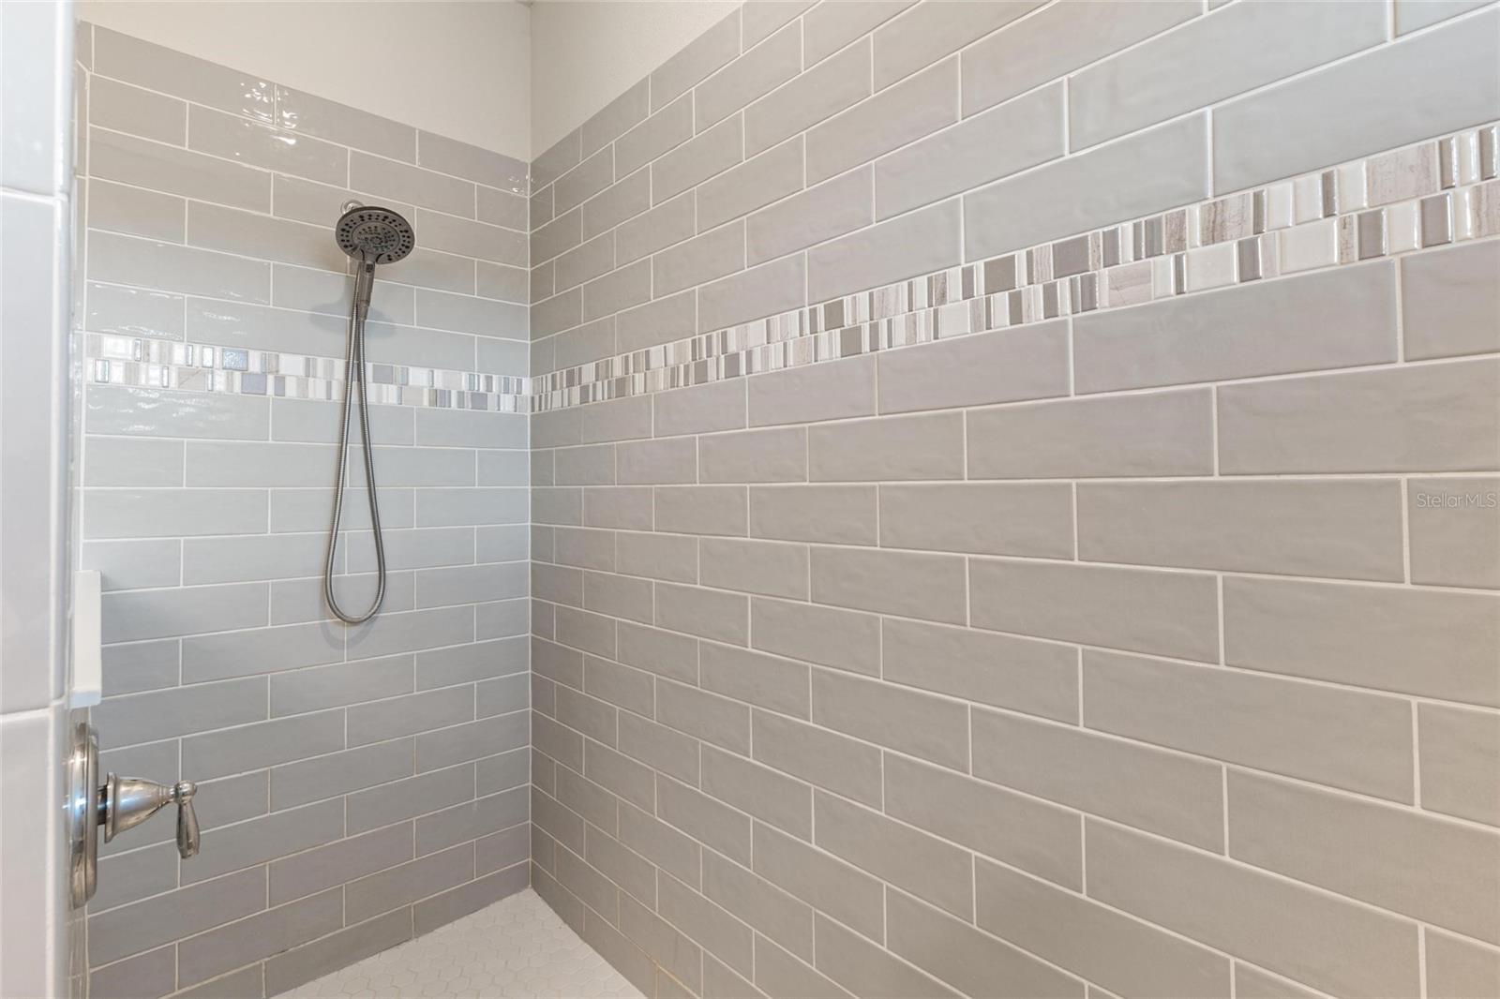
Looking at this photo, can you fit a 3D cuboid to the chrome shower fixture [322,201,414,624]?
[{"bbox_3d":[-0.891,-0.205,1.550,0.175,0.970,0.220,0,0,-42],"label":"chrome shower fixture"}]

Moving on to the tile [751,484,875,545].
[{"bbox_3d":[0.107,0.026,1.187,0.010,0.102,0.302,1,-1,-44],"label":"tile"}]

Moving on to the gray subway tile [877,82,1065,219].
[{"bbox_3d":[0.311,-0.498,0.978,0.010,0.100,0.300,1,-1,-44],"label":"gray subway tile"}]

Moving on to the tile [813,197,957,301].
[{"bbox_3d":[0.208,-0.395,1.088,0.010,0.102,0.302,1,-1,-44],"label":"tile"}]

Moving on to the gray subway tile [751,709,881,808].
[{"bbox_3d":[0.112,0.451,1.177,0.010,0.102,0.302,1,-1,-44],"label":"gray subway tile"}]

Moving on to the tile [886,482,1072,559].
[{"bbox_3d":[0.317,0.028,0.966,0.010,0.100,0.300,1,-1,-44],"label":"tile"}]

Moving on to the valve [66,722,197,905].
[{"bbox_3d":[-0.597,0.293,0.652,0.094,0.172,0.172,0,0,-45],"label":"valve"}]

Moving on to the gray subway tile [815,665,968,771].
[{"bbox_3d":[0.215,0.344,1.065,0.010,0.100,0.300,1,-1,-44],"label":"gray subway tile"}]

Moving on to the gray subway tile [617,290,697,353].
[{"bbox_3d":[-0.214,-0.396,1.512,0.010,0.100,0.300,1,-1,-44],"label":"gray subway tile"}]

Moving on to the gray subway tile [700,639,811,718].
[{"bbox_3d":[0.004,0.342,1.280,0.010,0.100,0.300,1,-1,-44],"label":"gray subway tile"}]

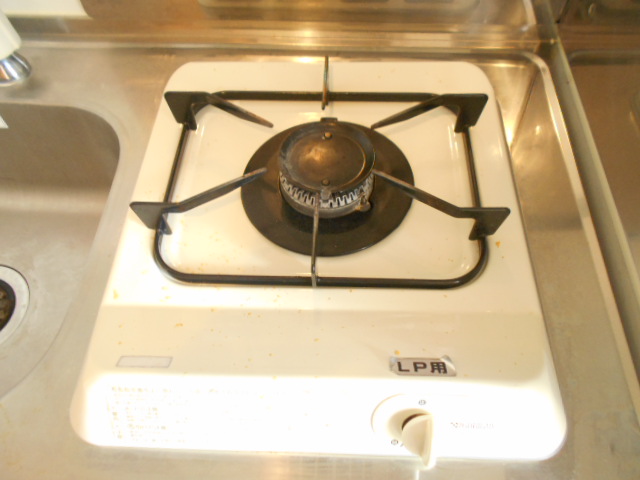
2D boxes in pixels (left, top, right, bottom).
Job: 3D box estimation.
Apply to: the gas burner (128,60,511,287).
[{"bbox_3d":[0.000,-0.059,0.378,0.265,0.044,0.212,0,57,4],"label":"gas burner"}]

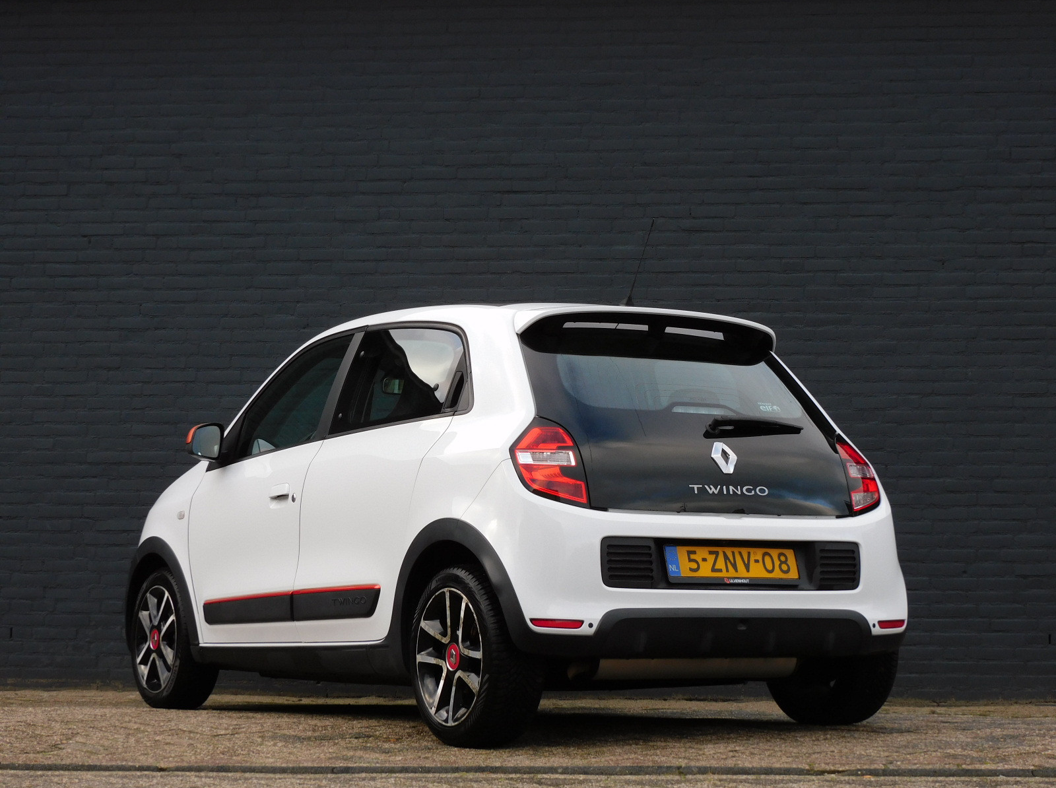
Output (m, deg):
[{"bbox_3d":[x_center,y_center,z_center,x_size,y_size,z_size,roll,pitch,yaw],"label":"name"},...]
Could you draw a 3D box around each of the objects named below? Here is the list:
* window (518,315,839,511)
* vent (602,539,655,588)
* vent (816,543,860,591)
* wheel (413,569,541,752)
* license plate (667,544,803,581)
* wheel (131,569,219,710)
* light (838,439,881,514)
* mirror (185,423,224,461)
[{"bbox_3d":[0.559,0.067,8.231,1.160,0.740,0.150,3,-41,-31],"label":"window"},{"bbox_3d":[0.315,0.538,7.774,0.190,0.158,0.040,3,-9,-26],"label":"vent"},{"bbox_3d":[1.033,0.581,8.200,0.190,0.158,0.040,4,-10,-36],"label":"vent"},{"bbox_3d":[-0.172,0.856,7.979,0.195,0.590,0.590,3,-5,-31],"label":"wheel"},{"bbox_3d":[0.670,0.557,7.994,0.525,0.118,0.020,3,-23,-31],"label":"license plate"},{"bbox_3d":[-1.456,1.013,10.109,0.180,0.590,0.590,3,-5,-31],"label":"wheel"},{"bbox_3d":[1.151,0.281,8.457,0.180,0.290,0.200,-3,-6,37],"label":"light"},{"bbox_3d":[-1.284,0.194,9.657,0.170,0.142,0.100,3,-5,-31],"label":"mirror"}]

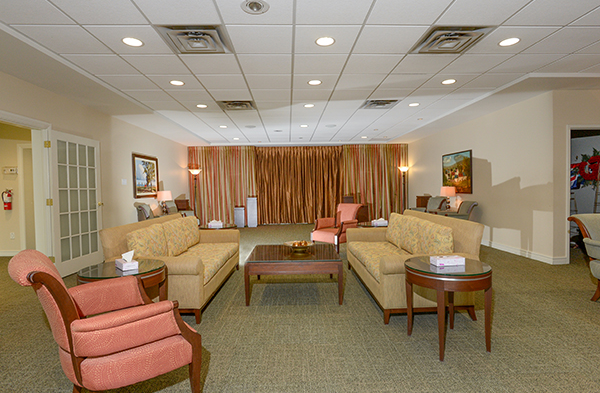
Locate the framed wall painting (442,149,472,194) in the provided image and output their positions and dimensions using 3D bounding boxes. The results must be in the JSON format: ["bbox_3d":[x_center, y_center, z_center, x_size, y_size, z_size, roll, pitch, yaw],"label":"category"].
[{"bbox_3d":[3.629,-0.535,7.379,0.040,0.930,1.290,-1,2,-2],"label":"framed wall painting"}]

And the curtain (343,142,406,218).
[{"bbox_3d":[2.439,-0.402,10.288,2.131,2.564,0.160,-1,2,-2],"label":"curtain"}]

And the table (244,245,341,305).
[{"bbox_3d":[-0.053,0.892,3.756,1.030,0.445,1.000,-1,2,0],"label":"table"}]

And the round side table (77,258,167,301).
[{"bbox_3d":[-1.380,0.871,2.509,0.605,0.610,0.605,-1,2,-2],"label":"round side table"}]

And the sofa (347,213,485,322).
[{"bbox_3d":[1.174,0.681,3.836,0.940,0.880,1.950,-1,2,-2],"label":"sofa"}]

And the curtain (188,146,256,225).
[{"bbox_3d":[-2.485,-0.321,10.111,2.093,2.561,0.160,-1,2,-2],"label":"curtain"}]

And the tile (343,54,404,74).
[{"bbox_3d":[0.831,-1.537,3.673,0.605,0.025,0.600,-1,2,-2],"label":"tile"}]

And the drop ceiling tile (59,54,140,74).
[{"bbox_3d":[-2.196,-1.492,3.583,0.580,0.030,0.600,-1,2,-2],"label":"drop ceiling tile"}]

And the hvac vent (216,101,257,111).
[{"bbox_3d":[-1.060,-1.581,5.450,0.610,0.050,0.610,-1,2,-2],"label":"hvac vent"}]

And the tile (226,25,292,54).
[{"bbox_3d":[-0.366,-1.504,3.042,0.605,0.025,0.600,-1,2,-2],"label":"tile"}]

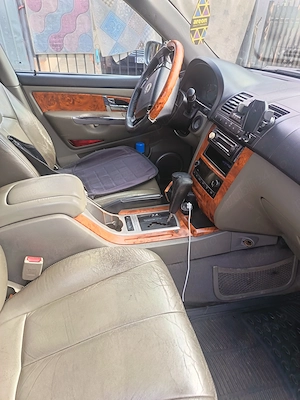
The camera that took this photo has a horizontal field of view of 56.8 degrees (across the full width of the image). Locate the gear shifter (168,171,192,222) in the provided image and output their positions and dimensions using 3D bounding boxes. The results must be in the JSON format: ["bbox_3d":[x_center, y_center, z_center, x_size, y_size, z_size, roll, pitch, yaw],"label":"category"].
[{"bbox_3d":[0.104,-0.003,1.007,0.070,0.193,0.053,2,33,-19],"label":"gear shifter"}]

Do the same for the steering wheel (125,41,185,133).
[{"bbox_3d":[0.029,-0.453,1.149,0.090,0.387,0.387,21,26,-27],"label":"steering wheel"}]

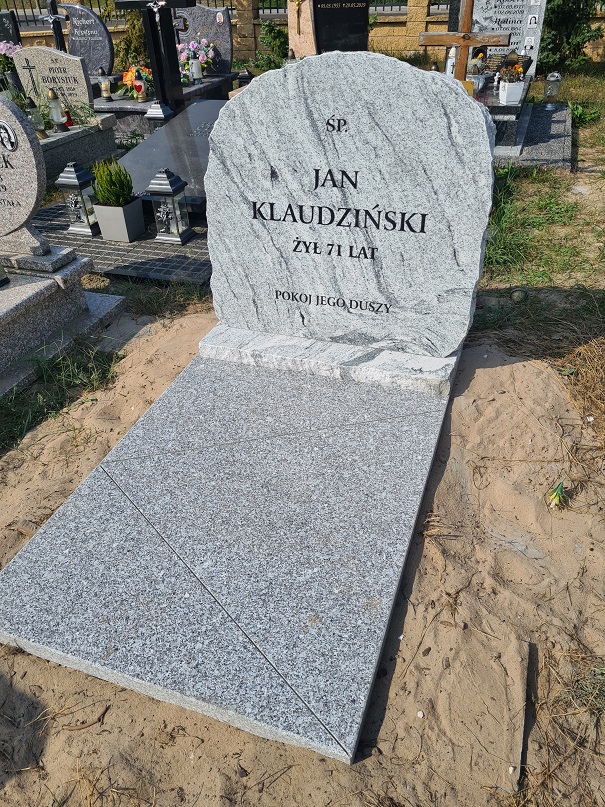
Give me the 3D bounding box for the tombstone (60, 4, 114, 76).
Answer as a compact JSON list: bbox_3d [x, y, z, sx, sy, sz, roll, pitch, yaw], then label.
[{"bbox_3d":[-2.452,-4.185,6.997,0.620,0.720,0.082,10,37,17],"label":"tombstone"}]

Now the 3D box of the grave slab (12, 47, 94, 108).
[{"bbox_3d":[-2.257,-2.969,5.505,0.725,0.474,0.076,10,37,17],"label":"grave slab"}]

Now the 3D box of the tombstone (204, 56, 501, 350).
[{"bbox_3d":[0.122,-0.643,2.038,0.977,0.940,0.117,10,37,17],"label":"tombstone"}]

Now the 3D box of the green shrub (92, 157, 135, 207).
[{"bbox_3d":[-1.072,-1.262,3.434,0.216,0.234,0.211,10,37,19],"label":"green shrub"}]

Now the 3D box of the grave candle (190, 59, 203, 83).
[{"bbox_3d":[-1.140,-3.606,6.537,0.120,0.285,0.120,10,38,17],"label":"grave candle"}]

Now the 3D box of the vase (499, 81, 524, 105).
[{"bbox_3d":[1.594,-2.348,4.559,0.181,0.152,0.175,10,37,17],"label":"vase"}]

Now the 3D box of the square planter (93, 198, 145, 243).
[{"bbox_3d":[-1.062,-1.081,3.561,0.196,0.202,0.196,10,37,19],"label":"square planter"}]

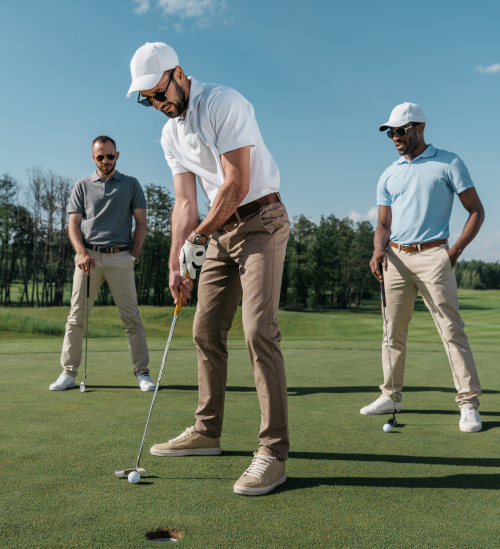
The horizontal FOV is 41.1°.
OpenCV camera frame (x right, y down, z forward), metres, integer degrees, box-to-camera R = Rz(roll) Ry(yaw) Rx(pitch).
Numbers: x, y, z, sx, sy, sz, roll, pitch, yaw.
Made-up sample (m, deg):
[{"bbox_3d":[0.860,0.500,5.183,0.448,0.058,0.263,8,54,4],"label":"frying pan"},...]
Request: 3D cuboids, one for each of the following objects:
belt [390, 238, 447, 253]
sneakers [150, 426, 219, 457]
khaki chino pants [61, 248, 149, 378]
[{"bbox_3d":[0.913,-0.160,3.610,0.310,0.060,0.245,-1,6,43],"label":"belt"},{"bbox_3d":[-0.278,0.721,2.913,0.302,0.122,0.108,0,0,1],"label":"sneakers"},{"bbox_3d":[-1.038,0.271,4.750,0.600,0.940,0.290,0,-1,-2],"label":"khaki chino pants"}]

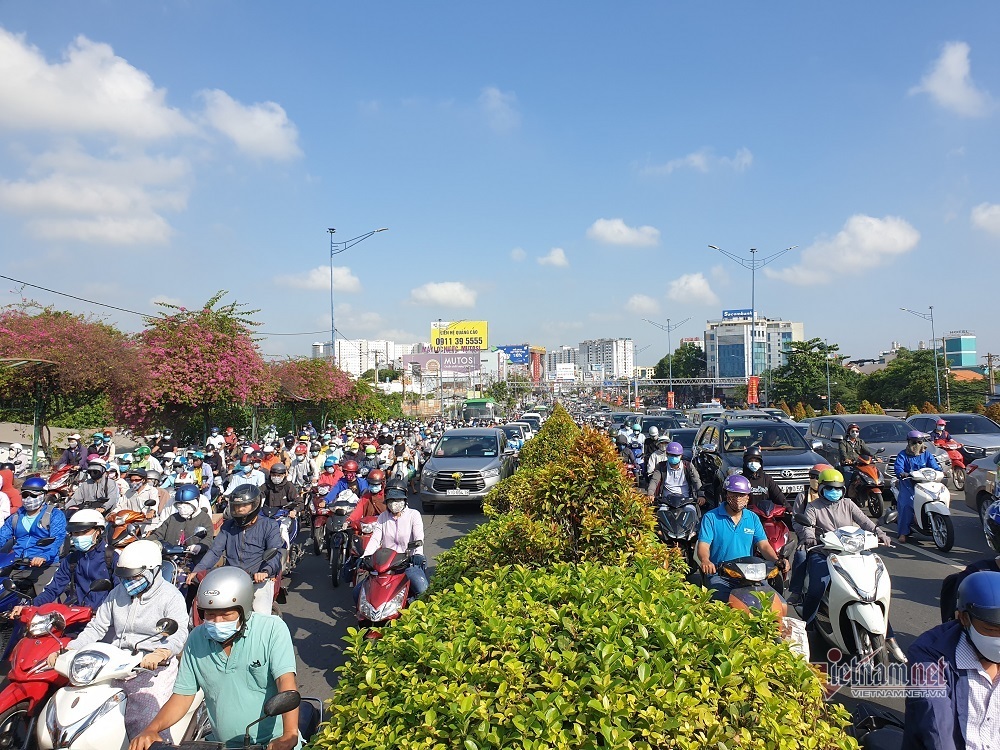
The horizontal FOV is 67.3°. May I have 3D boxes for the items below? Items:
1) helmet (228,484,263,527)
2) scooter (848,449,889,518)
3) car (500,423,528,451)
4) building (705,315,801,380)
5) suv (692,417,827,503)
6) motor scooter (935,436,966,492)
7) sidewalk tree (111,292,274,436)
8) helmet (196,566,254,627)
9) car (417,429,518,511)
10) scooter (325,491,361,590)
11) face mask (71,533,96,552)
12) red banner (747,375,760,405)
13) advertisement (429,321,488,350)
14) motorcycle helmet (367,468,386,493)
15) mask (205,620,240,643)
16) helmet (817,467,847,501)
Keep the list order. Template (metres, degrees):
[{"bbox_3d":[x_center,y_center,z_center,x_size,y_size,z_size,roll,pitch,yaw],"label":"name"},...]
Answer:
[{"bbox_3d":[-2.074,1.063,6.120,0.260,0.290,0.320,-1,-2,-1],"label":"helmet"},{"bbox_3d":[7.091,2.093,14.718,0.710,1.170,1.870,-1,-2,5],"label":"scooter"},{"bbox_3d":[0.330,2.816,30.300,1.760,1.500,4.450,-1,-2,5],"label":"car"},{"bbox_3d":[81.960,-4.314,240.000,26.000,30.000,26.000,-2,-2,27],"label":"building"},{"bbox_3d":[4.670,1.680,13.780,1.840,1.850,4.705,-1,-2,6],"label":"suv"},{"bbox_3d":[10.651,2.158,17.968,0.700,1.140,1.850,-1,-2,7],"label":"motor scooter"},{"bbox_3d":[-11.555,0.366,28.608,5.700,7.000,5.400,-1,-2,4],"label":"sidewalk tree"},{"bbox_3d":[-1.313,1.054,3.600,0.250,0.260,0.290,-1,-2,3],"label":"helmet"},{"bbox_3d":[-0.664,2.238,18.278,1.830,1.795,4.735,-1,-2,4],"label":"car"},{"bbox_3d":[-1.999,2.139,10.068,0.700,1.140,1.880,-1,-2,3],"label":"scooter"},{"bbox_3d":[-2.994,1.204,5.400,0.145,0.115,0.085,-1,7,11],"label":"face mask"},{"bbox_3d":[15.831,0.939,47.000,0.720,1.850,0.060,-1,-2,7],"label":"red banner"},{"bbox_3d":[-9.975,-9.729,185.000,14.000,7.100,0.800,-1,-2,6],"label":"advertisement"},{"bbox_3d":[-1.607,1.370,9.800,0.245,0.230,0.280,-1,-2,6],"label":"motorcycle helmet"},{"bbox_3d":[-1.258,1.157,3.400,0.145,0.110,0.085,-1,14,3],"label":"mask"},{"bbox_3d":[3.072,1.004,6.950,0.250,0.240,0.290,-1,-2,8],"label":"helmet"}]

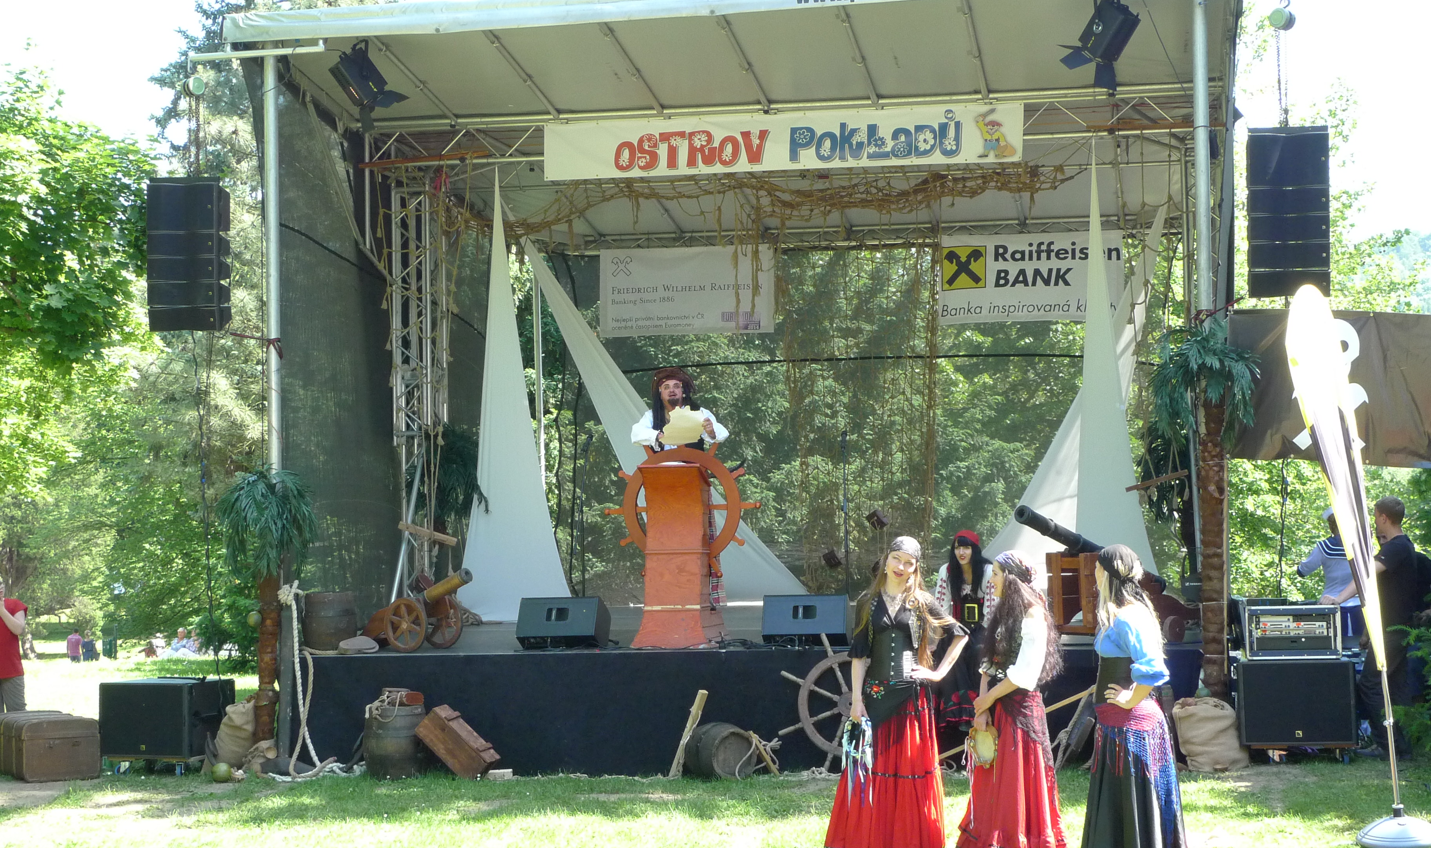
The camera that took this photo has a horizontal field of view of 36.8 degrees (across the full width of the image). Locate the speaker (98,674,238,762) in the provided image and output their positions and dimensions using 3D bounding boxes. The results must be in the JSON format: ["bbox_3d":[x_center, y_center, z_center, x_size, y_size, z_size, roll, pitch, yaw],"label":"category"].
[{"bbox_3d":[-4.105,2.195,16.119,0.735,0.540,0.700,-1,-2,14],"label":"speaker"}]

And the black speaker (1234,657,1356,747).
[{"bbox_3d":[3.869,1.833,14.373,0.735,0.540,0.700,-1,-2,11],"label":"black speaker"}]

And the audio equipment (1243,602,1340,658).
[{"bbox_3d":[3.847,1.382,14.375,0.600,0.345,0.500,-1,-2,11],"label":"audio equipment"}]

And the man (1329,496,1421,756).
[{"bbox_3d":[4.445,1.360,14.450,0.600,1.750,0.520,-1,-1,24],"label":"man"}]

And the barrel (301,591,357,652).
[{"bbox_3d":[-2.851,1.460,15.900,0.405,0.420,0.405,-1,-2,11],"label":"barrel"}]

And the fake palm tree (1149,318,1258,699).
[{"bbox_3d":[3.231,0.739,14.200,0.740,2.900,0.720,-1,-2,11],"label":"fake palm tree"}]

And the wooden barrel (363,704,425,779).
[{"bbox_3d":[-2.168,2.149,14.500,0.430,0.480,0.430,-1,-1,11],"label":"wooden barrel"}]

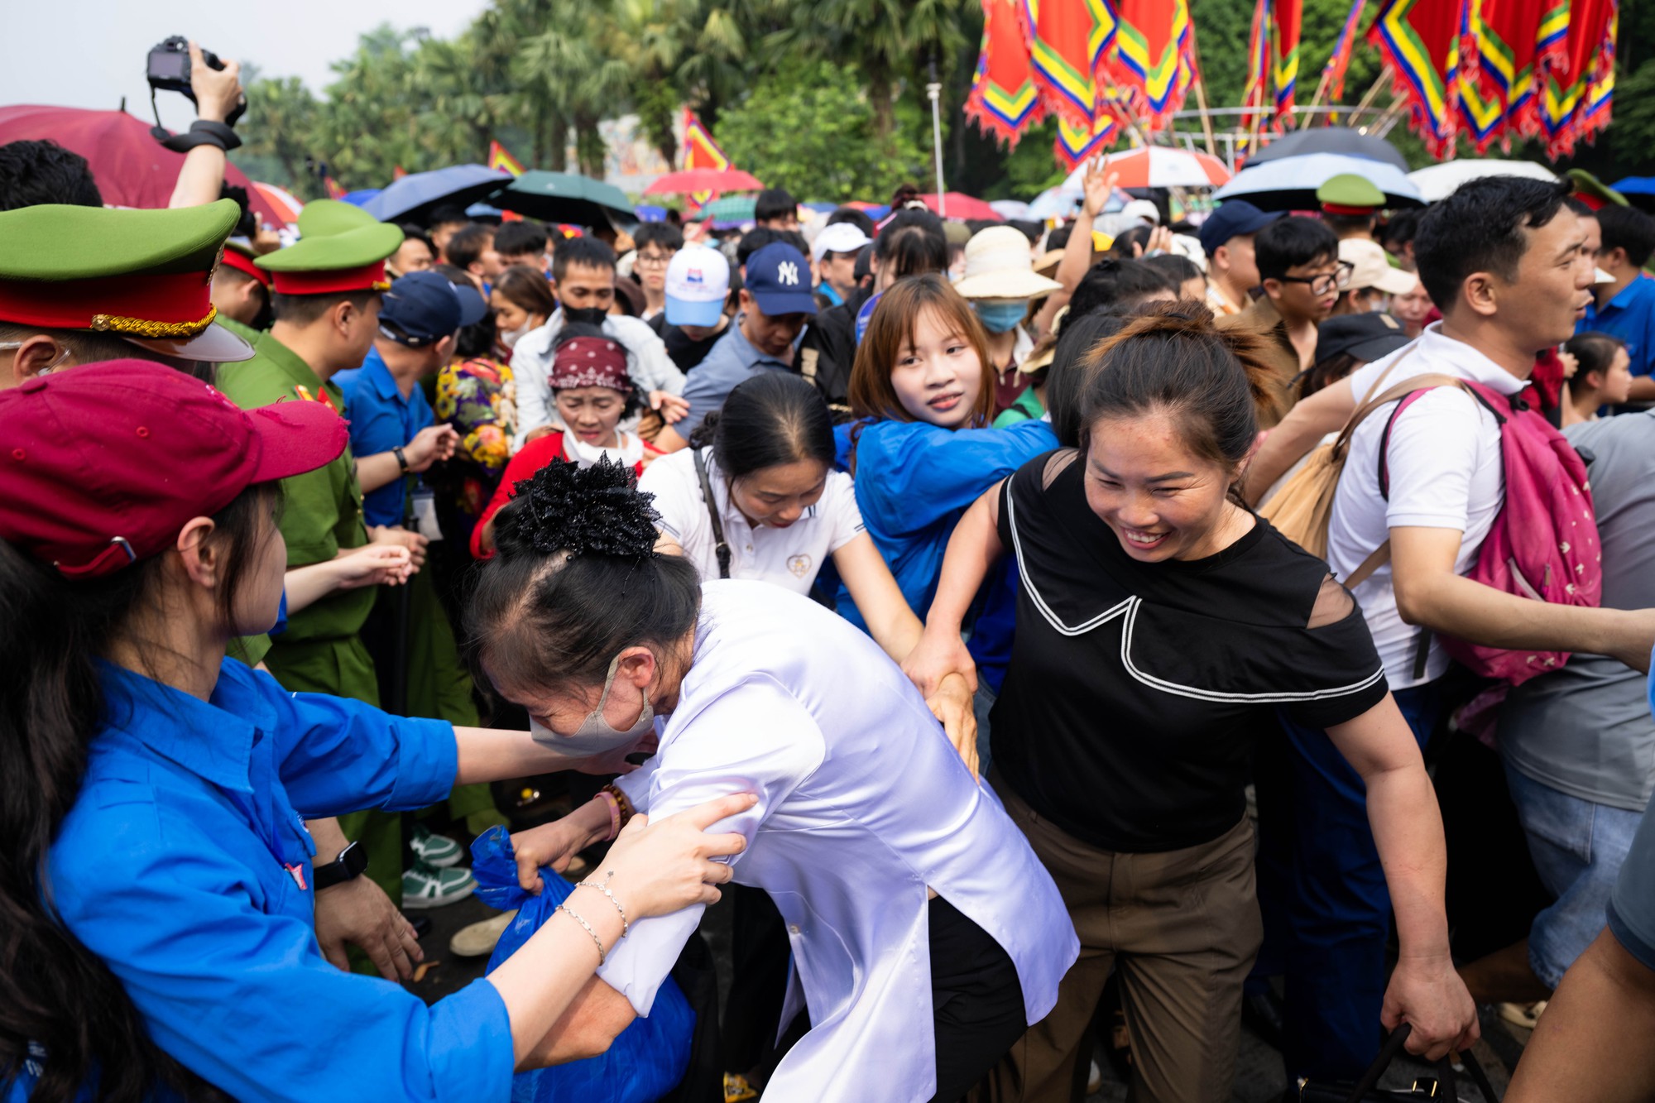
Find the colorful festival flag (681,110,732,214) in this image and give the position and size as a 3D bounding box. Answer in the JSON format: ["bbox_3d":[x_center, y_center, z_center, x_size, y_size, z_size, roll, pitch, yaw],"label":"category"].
[{"bbox_3d":[-1.424,-4.618,13.000,0.650,1.200,0.200,-1,18,0],"label":"colorful festival flag"}]

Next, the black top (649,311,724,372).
[{"bbox_3d":[-0.341,-0.378,3.049,0.470,0.580,0.290,-4,17,-5],"label":"black top"}]

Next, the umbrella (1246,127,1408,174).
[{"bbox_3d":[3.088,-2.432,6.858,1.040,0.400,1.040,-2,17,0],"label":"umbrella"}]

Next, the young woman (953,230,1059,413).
[{"bbox_3d":[0.551,-0.180,3.431,0.480,1.600,0.340,1,17,11],"label":"young woman"}]

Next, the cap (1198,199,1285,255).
[{"bbox_3d":[1.187,-0.923,3.150,0.270,0.150,0.180,-13,15,12],"label":"cap"}]

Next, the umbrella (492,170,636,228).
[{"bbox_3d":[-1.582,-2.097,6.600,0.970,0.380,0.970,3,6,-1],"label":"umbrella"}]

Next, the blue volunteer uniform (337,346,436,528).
[{"bbox_3d":[-1.077,-0.255,2.780,0.310,0.560,0.460,-3,17,-2],"label":"blue volunteer uniform"}]

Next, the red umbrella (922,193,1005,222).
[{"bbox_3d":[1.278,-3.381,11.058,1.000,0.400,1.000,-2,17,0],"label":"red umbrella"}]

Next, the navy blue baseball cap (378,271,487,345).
[{"bbox_3d":[-0.880,-0.540,2.450,0.175,0.145,0.260,11,29,38],"label":"navy blue baseball cap"}]

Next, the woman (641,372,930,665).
[{"bbox_3d":[-0.091,0.449,1.840,0.550,1.480,0.650,-6,18,-14],"label":"woman"}]

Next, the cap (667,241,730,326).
[{"bbox_3d":[-0.333,-0.680,2.830,0.180,0.155,0.260,-4,50,-7],"label":"cap"}]

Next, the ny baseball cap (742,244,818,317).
[{"bbox_3d":[-0.112,-0.660,2.680,0.180,0.150,0.260,-6,40,-13],"label":"ny baseball cap"}]

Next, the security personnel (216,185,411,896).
[{"bbox_3d":[-1.047,0.143,2.440,0.500,1.740,0.520,-7,19,-19],"label":"security personnel"}]

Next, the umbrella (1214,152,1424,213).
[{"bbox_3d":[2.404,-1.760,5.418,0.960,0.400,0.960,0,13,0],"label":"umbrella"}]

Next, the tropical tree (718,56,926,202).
[{"bbox_3d":[-0.029,-7.083,20.834,3.900,4.400,3.600,-1,18,0],"label":"tropical tree"}]

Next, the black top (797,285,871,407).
[{"bbox_3d":[0.164,-0.379,2.783,0.500,0.580,0.280,-1,17,5],"label":"black top"}]

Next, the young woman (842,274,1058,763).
[{"bbox_3d":[0.227,0.337,1.974,0.520,1.600,0.500,7,19,24],"label":"young woman"}]

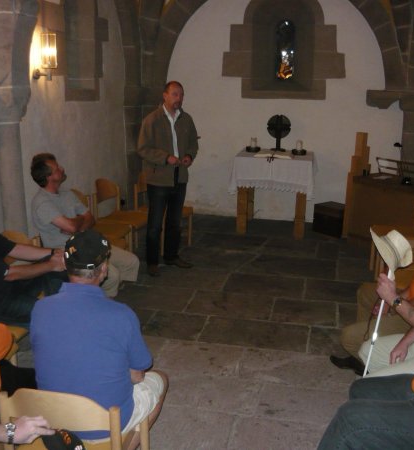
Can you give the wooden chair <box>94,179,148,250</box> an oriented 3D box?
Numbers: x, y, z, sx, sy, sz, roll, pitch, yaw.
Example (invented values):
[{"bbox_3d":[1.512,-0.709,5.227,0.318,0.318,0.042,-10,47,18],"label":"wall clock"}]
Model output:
[{"bbox_3d":[-0.841,-0.053,5.825,0.530,0.830,0.500,7,15,25],"label":"wooden chair"}]

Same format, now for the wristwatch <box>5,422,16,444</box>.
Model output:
[{"bbox_3d":[-0.653,0.693,1.900,0.037,0.050,0.060,-4,14,-17],"label":"wristwatch"}]

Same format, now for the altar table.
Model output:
[{"bbox_3d":[0.819,-0.387,7.020,0.920,0.935,0.880,4,14,15],"label":"altar table"}]

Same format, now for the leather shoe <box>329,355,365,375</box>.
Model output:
[{"bbox_3d":[0.915,0.881,3.615,0.285,0.105,0.100,8,16,28],"label":"leather shoe"}]

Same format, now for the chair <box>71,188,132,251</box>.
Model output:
[{"bbox_3d":[-1.011,0.072,5.310,0.530,0.830,0.500,4,14,15],"label":"chair"}]

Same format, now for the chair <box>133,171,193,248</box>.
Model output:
[{"bbox_3d":[-0.491,-0.153,6.244,0.530,0.830,0.500,10,17,34],"label":"chair"}]

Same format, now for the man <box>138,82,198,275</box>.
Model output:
[{"bbox_3d":[-0.367,-0.429,5.383,0.540,1.780,0.380,-9,17,-34],"label":"man"}]

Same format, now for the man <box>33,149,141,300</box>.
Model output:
[{"bbox_3d":[-0.890,0.127,4.232,0.760,1.240,0.540,5,14,17],"label":"man"}]

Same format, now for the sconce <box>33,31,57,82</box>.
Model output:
[{"bbox_3d":[-1.312,-1.369,4.647,0.170,0.370,0.120,3,14,12],"label":"sconce"}]

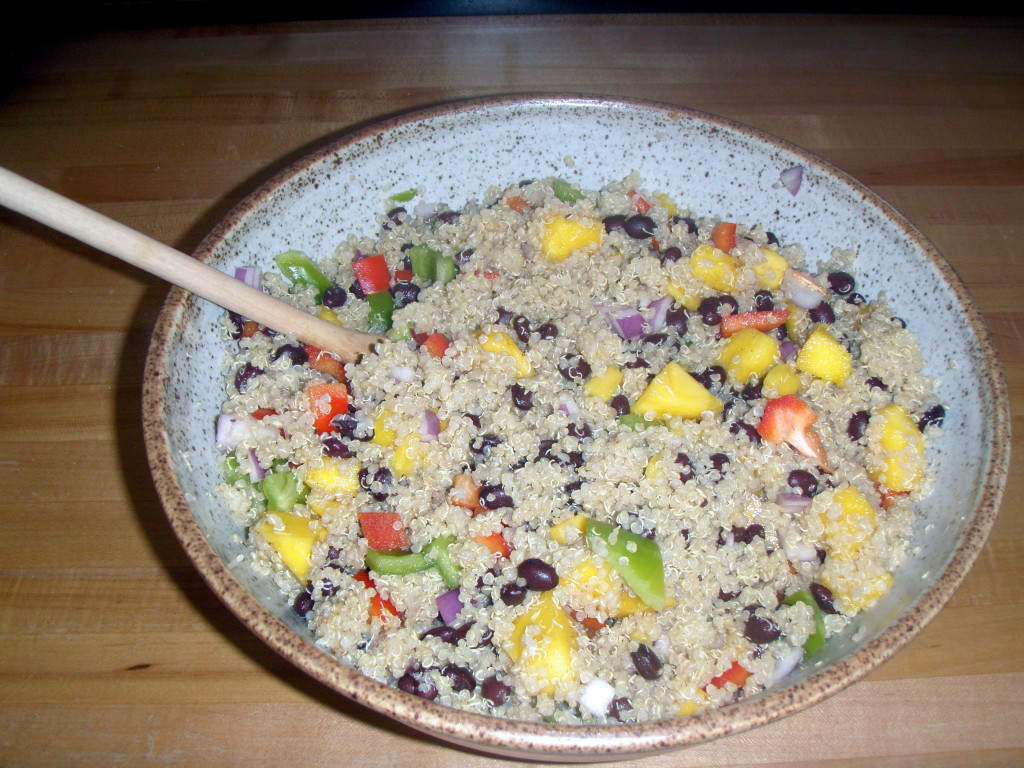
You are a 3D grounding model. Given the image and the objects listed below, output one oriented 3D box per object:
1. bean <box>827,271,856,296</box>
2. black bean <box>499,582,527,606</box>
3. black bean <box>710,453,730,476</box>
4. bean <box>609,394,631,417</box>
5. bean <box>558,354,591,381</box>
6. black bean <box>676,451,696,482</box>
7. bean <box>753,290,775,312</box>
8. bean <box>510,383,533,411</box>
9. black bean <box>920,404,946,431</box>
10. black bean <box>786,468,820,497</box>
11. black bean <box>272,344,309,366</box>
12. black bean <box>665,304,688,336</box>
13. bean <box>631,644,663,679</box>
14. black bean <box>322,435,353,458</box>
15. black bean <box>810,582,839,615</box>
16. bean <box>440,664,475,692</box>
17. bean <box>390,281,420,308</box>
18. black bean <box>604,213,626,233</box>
[{"bbox_3d":[0.132,-0.040,0.449,0.011,0.008,0.009,19,52,15],"label":"bean"},{"bbox_3d":[0.000,0.065,0.346,0.010,0.007,0.008,3,49,1],"label":"black bean"},{"bbox_3d":[0.069,0.027,0.373,0.007,0.006,0.011,1,49,0],"label":"black bean"},{"bbox_3d":[0.037,0.007,0.385,0.007,0.007,0.011,1,49,1],"label":"bean"},{"bbox_3d":[0.022,-0.006,0.398,0.012,0.007,0.009,20,52,16],"label":"bean"},{"bbox_3d":[0.057,0.028,0.373,0.008,0.007,0.012,-11,50,-10],"label":"black bean"},{"bbox_3d":[0.096,-0.031,0.430,0.007,0.007,0.011,4,49,2],"label":"bean"},{"bbox_3d":[0.003,0.004,0.390,0.008,0.007,0.012,-13,51,-11],"label":"bean"},{"bbox_3d":[0.151,0.012,0.404,0.012,0.007,0.008,-35,58,-27],"label":"black bean"},{"bbox_3d":[0.100,0.034,0.386,0.009,0.008,0.012,-28,56,-23],"label":"black bean"},{"bbox_3d":[-0.082,-0.010,0.414,0.013,0.007,0.009,0,49,-1],"label":"black bean"},{"bbox_3d":[0.061,-0.024,0.417,0.008,0.007,0.013,-5,50,-5],"label":"black bean"},{"bbox_3d":[0.040,0.083,0.335,0.007,0.006,0.012,-24,53,-20],"label":"bean"},{"bbox_3d":[-0.061,0.022,0.392,0.012,0.008,0.008,26,54,19],"label":"black bean"},{"bbox_3d":[0.098,0.067,0.352,0.007,0.006,0.013,-20,52,-17],"label":"black bean"},{"bbox_3d":[-0.017,0.090,0.342,0.012,0.008,0.008,28,55,21],"label":"bean"},{"bbox_3d":[-0.042,-0.035,0.439,0.013,0.008,0.009,10,50,7],"label":"bean"},{"bbox_3d":[0.043,-0.065,0.460,0.011,0.006,0.008,2,49,2],"label":"black bean"}]

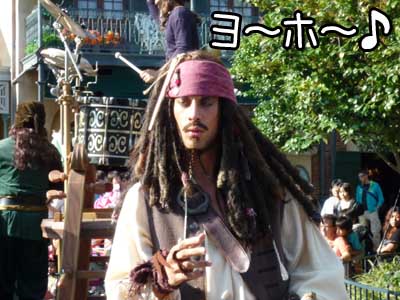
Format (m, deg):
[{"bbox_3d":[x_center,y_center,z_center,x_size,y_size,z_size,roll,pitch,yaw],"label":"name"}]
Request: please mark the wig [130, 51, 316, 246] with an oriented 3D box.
[{"bbox_3d":[0.059,-0.004,2.850,0.430,0.480,0.310,0,-1,17],"label":"wig"}]

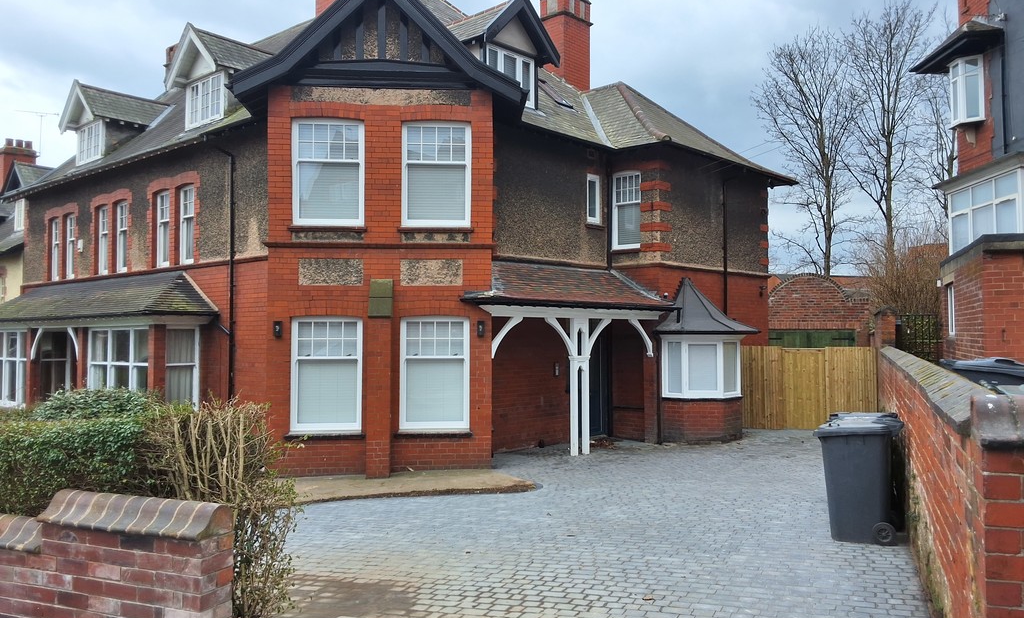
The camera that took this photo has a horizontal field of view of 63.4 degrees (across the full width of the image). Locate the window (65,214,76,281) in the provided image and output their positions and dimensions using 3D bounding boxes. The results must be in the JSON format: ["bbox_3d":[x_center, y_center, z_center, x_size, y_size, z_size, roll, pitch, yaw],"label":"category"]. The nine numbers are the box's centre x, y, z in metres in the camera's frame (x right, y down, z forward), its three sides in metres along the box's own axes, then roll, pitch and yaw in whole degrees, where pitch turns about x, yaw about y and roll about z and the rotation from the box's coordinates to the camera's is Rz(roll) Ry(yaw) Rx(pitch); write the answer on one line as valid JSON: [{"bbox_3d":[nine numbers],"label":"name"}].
[{"bbox_3d":[-11.286,-1.608,21.495,0.860,1.680,0.160,-2,-3,42],"label":"window"}]

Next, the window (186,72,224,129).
[{"bbox_3d":[-6.127,-4.150,16.510,1.500,0.940,0.120,-2,-3,42],"label":"window"}]

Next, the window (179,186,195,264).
[{"bbox_3d":[-6.517,-1.689,16.821,0.740,1.600,0.120,-2,-3,42],"label":"window"}]

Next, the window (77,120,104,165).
[{"bbox_3d":[-10.669,-4.191,21.049,1.649,0.909,0.160,-2,-3,42],"label":"window"}]

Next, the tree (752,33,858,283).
[{"bbox_3d":[15.775,-5.752,44.218,5.631,18.776,5.631,-1,-2,20],"label":"tree"}]

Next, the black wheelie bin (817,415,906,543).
[{"bbox_3d":[3.265,1.580,7.801,0.740,1.070,0.580,-1,-2,23],"label":"black wheelie bin"}]

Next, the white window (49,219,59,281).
[{"bbox_3d":[-11.767,-1.536,21.545,0.750,1.640,0.120,-2,-3,42],"label":"white window"}]

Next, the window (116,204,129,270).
[{"bbox_3d":[-8.975,-1.681,19.386,0.860,1.680,0.160,-2,-3,42],"label":"window"}]

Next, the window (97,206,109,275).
[{"bbox_3d":[-9.775,-1.661,20.116,0.860,1.680,0.160,-2,-3,42],"label":"window"}]

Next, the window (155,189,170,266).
[{"bbox_3d":[-7.291,-1.652,17.517,0.740,1.600,0.120,-2,-3,42],"label":"window"}]

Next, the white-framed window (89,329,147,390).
[{"bbox_3d":[-7.548,1.223,15.820,2.700,1.670,0.200,-2,-3,42],"label":"white-framed window"}]

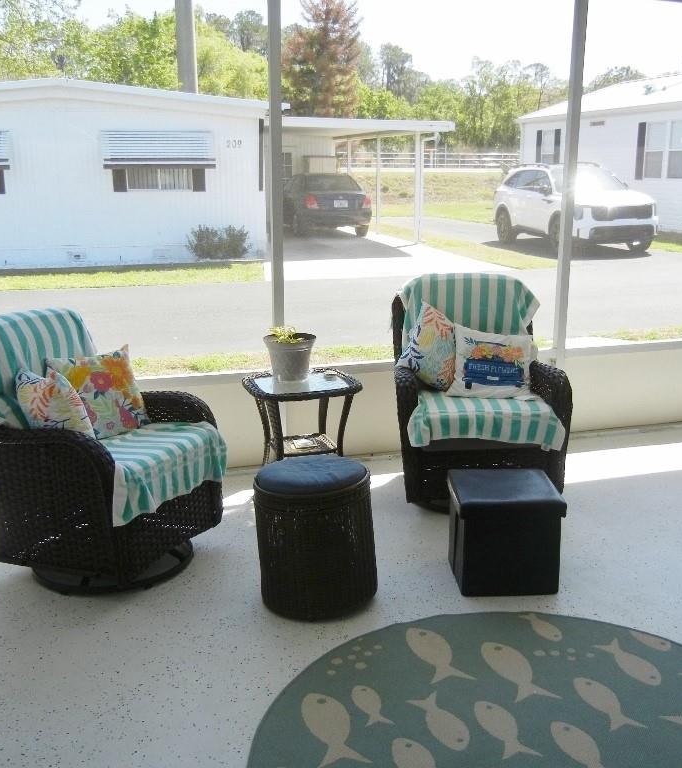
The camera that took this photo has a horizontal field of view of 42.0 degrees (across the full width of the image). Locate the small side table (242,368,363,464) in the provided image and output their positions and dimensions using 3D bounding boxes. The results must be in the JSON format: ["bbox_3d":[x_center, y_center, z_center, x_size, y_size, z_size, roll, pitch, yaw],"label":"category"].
[{"bbox_3d":[-0.188,0.242,4.319,0.505,0.525,0.480,-5,15,-20],"label":"small side table"}]

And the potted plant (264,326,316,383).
[{"bbox_3d":[-0.240,-0.152,4.291,0.250,0.252,0.250,0,14,0],"label":"potted plant"}]

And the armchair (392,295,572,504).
[{"bbox_3d":[0.628,0.059,4.205,0.745,0.940,0.790,0,14,-3],"label":"armchair"}]

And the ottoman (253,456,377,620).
[{"bbox_3d":[-0.081,0.531,3.209,0.430,0.485,0.430,0,14,0],"label":"ottoman"}]

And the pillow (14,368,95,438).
[{"bbox_3d":[-1.070,0.103,3.294,0.140,0.350,0.370,-23,-3,37],"label":"pillow"}]

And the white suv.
[{"bbox_3d":[4.939,-3.866,19.177,1.900,1.730,4.810,-2,14,-10],"label":"white suv"}]

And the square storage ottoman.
[{"bbox_3d":[0.613,0.558,3.369,0.378,0.365,0.362,0,14,-1],"label":"square storage ottoman"}]

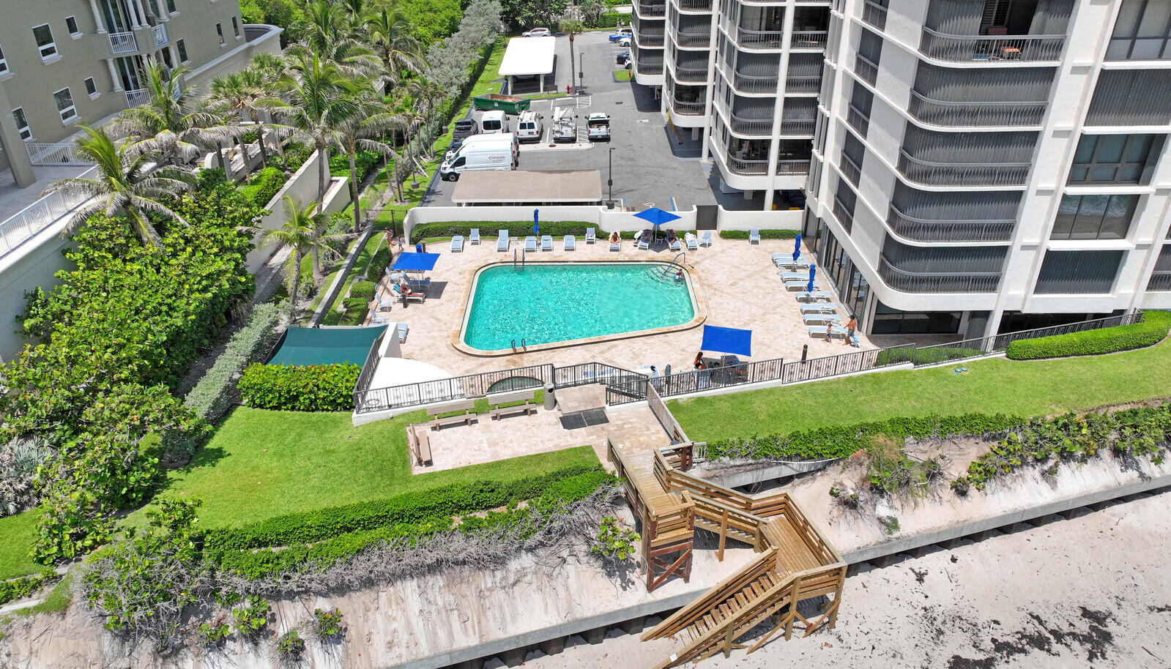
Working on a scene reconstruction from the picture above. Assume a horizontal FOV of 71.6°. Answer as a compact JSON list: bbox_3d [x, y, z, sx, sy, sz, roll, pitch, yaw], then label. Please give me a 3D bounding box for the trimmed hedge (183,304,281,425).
[{"bbox_3d":[-17.130,1.477,39.916,1.650,1.200,10.400,0,30,0],"label":"trimmed hedge"}]

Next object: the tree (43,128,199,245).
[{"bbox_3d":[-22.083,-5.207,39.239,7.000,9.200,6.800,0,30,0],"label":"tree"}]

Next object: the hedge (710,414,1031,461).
[{"bbox_3d":[12.126,4.391,35.108,14.000,0.800,1.150,-5,30,-7],"label":"hedge"}]

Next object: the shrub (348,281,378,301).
[{"bbox_3d":[-12.498,-2.321,45.858,1.350,0.800,1.250,0,30,0],"label":"shrub"}]

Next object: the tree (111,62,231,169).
[{"bbox_3d":[-23.140,-10.300,46.089,6.600,9.929,6.600,-1,30,0],"label":"tree"}]

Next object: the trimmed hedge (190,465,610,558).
[{"bbox_3d":[-6.434,6.620,31.398,15.300,0.850,0.950,-8,31,-13],"label":"trimmed hedge"}]

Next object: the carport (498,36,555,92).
[{"bbox_3d":[-6.706,-32.790,98.424,6.000,2.500,21.200,0,30,0],"label":"carport"}]

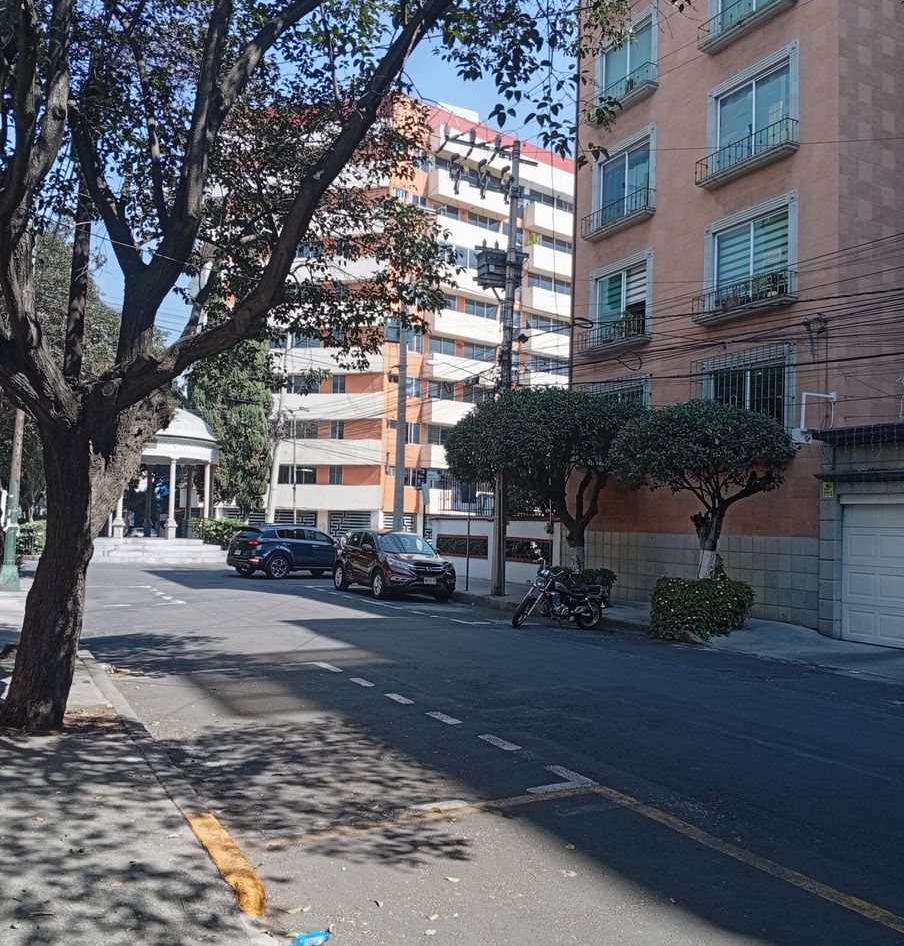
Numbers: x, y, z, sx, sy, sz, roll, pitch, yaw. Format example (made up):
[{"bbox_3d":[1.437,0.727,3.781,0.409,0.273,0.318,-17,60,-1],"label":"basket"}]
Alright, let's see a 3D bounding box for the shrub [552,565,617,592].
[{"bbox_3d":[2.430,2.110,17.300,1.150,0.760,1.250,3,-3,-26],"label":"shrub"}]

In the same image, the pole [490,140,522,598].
[{"bbox_3d":[1.340,-2.568,22.391,0.330,10.950,0.330,4,-4,-27],"label":"pole"}]

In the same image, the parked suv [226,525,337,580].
[{"bbox_3d":[-4.740,2.440,29.300,4.480,1.640,1.860,5,-4,-43],"label":"parked suv"}]

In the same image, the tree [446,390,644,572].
[{"bbox_3d":[2.025,0.492,19.596,4.000,4.550,4.100,2,-3,0],"label":"tree"}]

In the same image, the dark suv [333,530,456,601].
[{"bbox_3d":[-1.570,2.290,23.950,1.850,1.660,4.550,3,-3,-28],"label":"dark suv"}]

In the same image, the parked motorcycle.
[{"bbox_3d":[1.690,1.870,15.150,2.020,1.250,0.820,3,-3,-30],"label":"parked motorcycle"}]

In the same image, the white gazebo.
[{"bbox_3d":[-11.660,-0.180,37.500,4.800,5.700,4.800,3,-3,-18],"label":"white gazebo"}]

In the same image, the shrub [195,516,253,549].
[{"bbox_3d":[-8.833,2.429,36.239,2.000,1.400,1.500,3,-4,-27],"label":"shrub"}]

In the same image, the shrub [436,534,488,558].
[{"bbox_3d":[0.347,2.410,30.997,0.450,0.680,3.600,3,-4,-27],"label":"shrub"}]

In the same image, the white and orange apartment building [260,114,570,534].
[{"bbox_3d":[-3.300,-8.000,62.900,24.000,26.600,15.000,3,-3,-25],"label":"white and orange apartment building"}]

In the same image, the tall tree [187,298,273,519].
[{"bbox_3d":[-10.900,-2.200,46.000,4.300,12.800,4.300,3,-3,-18],"label":"tall tree"}]

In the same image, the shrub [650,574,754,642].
[{"bbox_3d":[4.280,2.269,15.899,1.380,0.950,1.330,3,-4,-27],"label":"shrub"}]

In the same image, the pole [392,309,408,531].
[{"bbox_3d":[-1.496,-0.927,27.676,0.280,8.070,0.280,3,-4,-27],"label":"pole"}]

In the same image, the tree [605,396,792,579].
[{"bbox_3d":[4.349,0.680,15.941,3.050,3.950,3.050,3,-4,-27],"label":"tree"}]

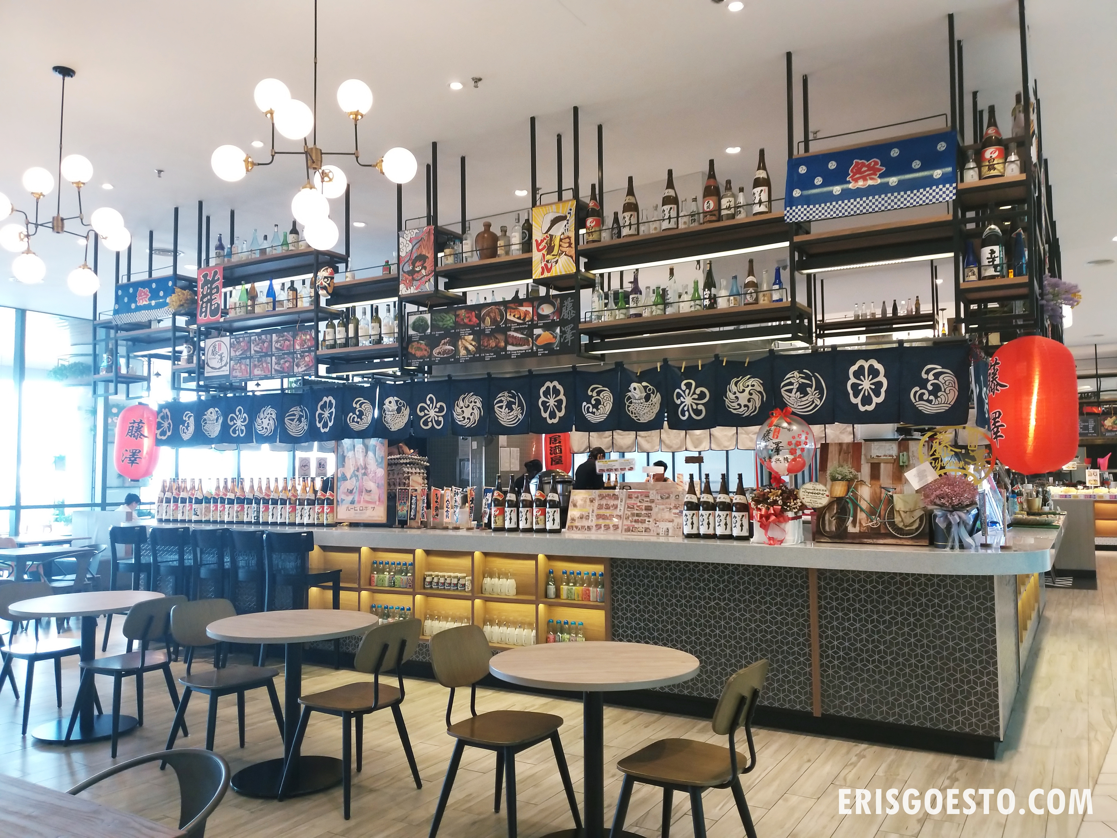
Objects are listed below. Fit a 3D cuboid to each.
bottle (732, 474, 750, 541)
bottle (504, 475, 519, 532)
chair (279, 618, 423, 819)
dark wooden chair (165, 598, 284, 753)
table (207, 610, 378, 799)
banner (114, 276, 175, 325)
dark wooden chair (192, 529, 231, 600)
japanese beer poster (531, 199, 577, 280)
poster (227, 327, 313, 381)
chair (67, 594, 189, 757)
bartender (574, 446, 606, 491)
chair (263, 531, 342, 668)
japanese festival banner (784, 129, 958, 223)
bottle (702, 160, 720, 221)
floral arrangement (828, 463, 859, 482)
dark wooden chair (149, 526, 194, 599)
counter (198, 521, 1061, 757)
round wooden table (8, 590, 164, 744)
[{"bbox_3d":[1.109,0.537,5.132,0.105,0.400,0.105,-2,-4,29],"label":"bottle"},{"bbox_3d":[-0.334,0.593,5.942,0.105,0.400,0.105,0,-3,0],"label":"bottle"},{"bbox_3d":[-0.937,1.333,3.896,0.505,0.815,0.475,-3,-4,34],"label":"chair"},{"bbox_3d":[-1.707,1.376,4.320,0.540,0.810,0.450,-3,-4,37],"label":"dark wooden chair"},{"bbox_3d":[-1.313,1.392,4.167,0.812,0.753,0.812,0,-4,0],"label":"table"},{"bbox_3d":[-3.563,-1.031,7.230,0.835,0.330,0.030,-2,-5,30],"label":"banner"},{"bbox_3d":[-2.622,1.394,6.679,0.480,1.060,0.480,-2,-4,29],"label":"dark wooden chair"},{"bbox_3d":[-0.026,-1.108,5.201,0.319,0.454,0.020,-2,-5,30],"label":"japanese beer poster"},{"bbox_3d":[-2.325,-0.523,6.806,1.000,0.400,0.020,-2,-4,29],"label":"poster"},{"bbox_3d":[-2.407,1.403,4.732,0.515,0.820,0.450,-2,-4,30],"label":"chair"},{"bbox_3d":[0.301,1.105,7.546,0.340,1.710,0.460,1,-4,-22],"label":"bartender"},{"bbox_3d":[-1.946,1.371,6.335,0.460,1.070,0.500,-2,-4,23],"label":"chair"},{"bbox_3d":[1.578,-1.226,4.286,0.832,0.345,0.030,-2,-5,30],"label":"japanese festival banner"},{"bbox_3d":[0.892,-1.308,4.862,0.104,0.397,0.104,-2,-4,29],"label":"bottle"},{"bbox_3d":[1.606,0.303,4.730,0.185,0.110,0.070,-2,-5,30],"label":"floral arrangement"},{"bbox_3d":[-3.069,1.419,6.967,0.460,1.070,0.500,-2,-4,26],"label":"dark wooden chair"},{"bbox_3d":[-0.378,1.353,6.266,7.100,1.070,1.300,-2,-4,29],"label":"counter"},{"bbox_3d":[-2.737,1.437,4.879,0.797,0.750,0.797,0,-4,0],"label":"round wooden table"}]

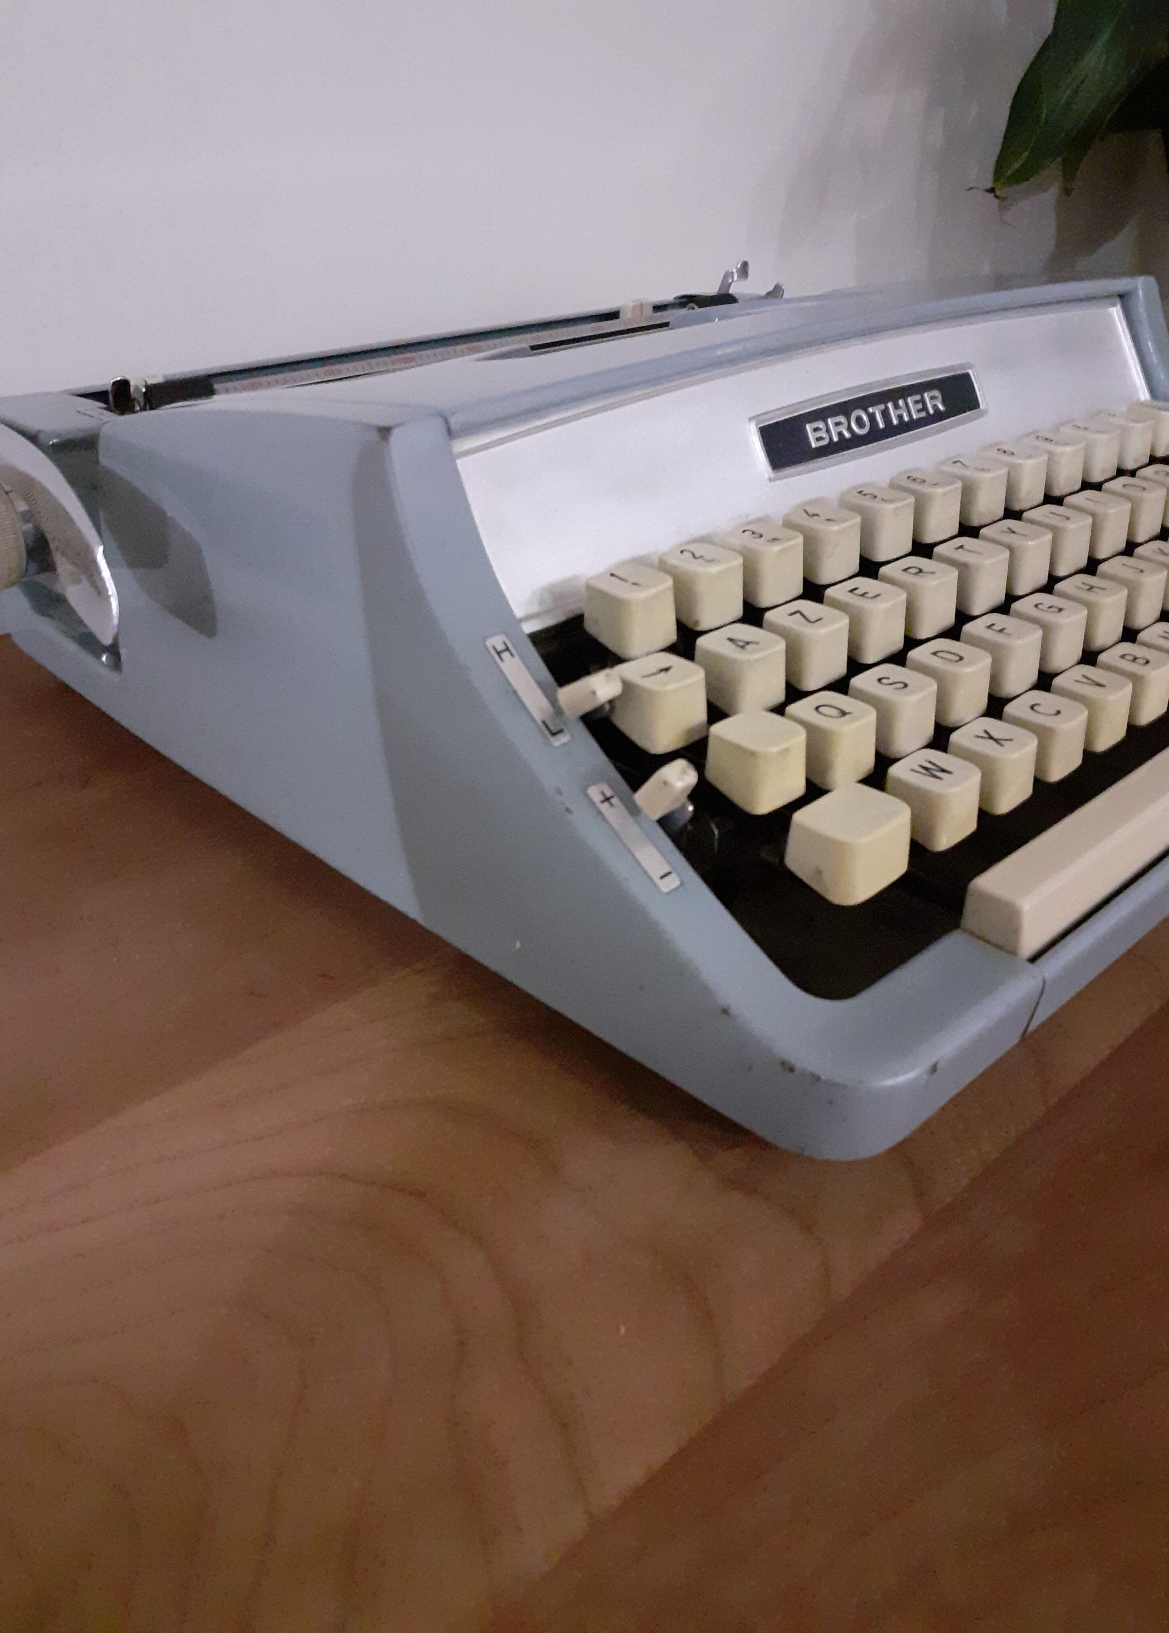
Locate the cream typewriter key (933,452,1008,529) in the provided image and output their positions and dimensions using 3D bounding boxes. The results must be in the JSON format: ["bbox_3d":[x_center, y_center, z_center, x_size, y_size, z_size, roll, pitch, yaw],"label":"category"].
[{"bbox_3d":[0.091,-0.077,0.301,0.013,0.013,0.013,-25,39,-37],"label":"cream typewriter key"}]

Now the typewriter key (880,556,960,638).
[{"bbox_3d":[0.070,-0.046,0.268,0.013,0.012,0.014,-25,37,-37],"label":"typewriter key"}]

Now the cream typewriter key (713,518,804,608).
[{"bbox_3d":[0.036,-0.051,0.255,0.013,0.013,0.013,-25,39,-37],"label":"cream typewriter key"}]

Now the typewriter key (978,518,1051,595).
[{"bbox_3d":[0.097,-0.059,0.290,0.014,0.012,0.015,-25,40,-37],"label":"typewriter key"}]

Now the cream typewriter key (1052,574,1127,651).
[{"bbox_3d":[0.113,-0.046,0.286,0.013,0.012,0.013,-25,39,-37],"label":"cream typewriter key"}]

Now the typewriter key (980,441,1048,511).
[{"bbox_3d":[0.105,-0.084,0.313,0.013,0.013,0.014,-25,37,-37],"label":"typewriter key"}]

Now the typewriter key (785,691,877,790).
[{"bbox_3d":[0.044,-0.014,0.229,0.013,0.012,0.013,-25,39,-37],"label":"typewriter key"}]

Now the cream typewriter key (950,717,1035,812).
[{"bbox_3d":[0.077,-0.009,0.240,0.013,0.012,0.014,-25,37,-37],"label":"cream typewriter key"}]

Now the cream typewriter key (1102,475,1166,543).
[{"bbox_3d":[0.139,-0.078,0.324,0.013,0.012,0.013,-25,39,-37],"label":"cream typewriter key"}]

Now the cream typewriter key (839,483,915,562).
[{"bbox_3d":[0.064,-0.064,0.280,0.014,0.012,0.015,-25,40,-37],"label":"cream typewriter key"}]

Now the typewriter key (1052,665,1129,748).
[{"bbox_3d":[0.104,-0.022,0.262,0.013,0.012,0.013,-25,39,-37],"label":"typewriter key"}]

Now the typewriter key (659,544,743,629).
[{"bbox_3d":[0.022,-0.045,0.244,0.013,0.013,0.013,-25,39,-37],"label":"typewriter key"}]

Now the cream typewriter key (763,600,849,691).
[{"bbox_3d":[0.042,-0.033,0.245,0.014,0.012,0.015,-25,40,-37],"label":"cream typewriter key"}]

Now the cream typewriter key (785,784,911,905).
[{"bbox_3d":[0.045,0.004,0.215,0.017,0.012,0.015,-25,37,-37],"label":"cream typewriter key"}]

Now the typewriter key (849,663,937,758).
[{"bbox_3d":[0.058,-0.020,0.241,0.014,0.012,0.015,-25,40,-37],"label":"typewriter key"}]

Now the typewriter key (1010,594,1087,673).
[{"bbox_3d":[0.100,-0.040,0.275,0.013,0.012,0.014,-25,37,-37],"label":"typewriter key"}]

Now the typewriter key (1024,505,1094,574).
[{"bbox_3d":[0.112,-0.065,0.302,0.013,0.012,0.014,-25,37,-37],"label":"typewriter key"}]

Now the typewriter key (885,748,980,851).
[{"bbox_3d":[0.063,-0.003,0.228,0.013,0.012,0.013,-25,39,-37],"label":"typewriter key"}]

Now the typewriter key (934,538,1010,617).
[{"bbox_3d":[0.084,-0.053,0.279,0.014,0.012,0.015,-25,40,-37],"label":"typewriter key"}]

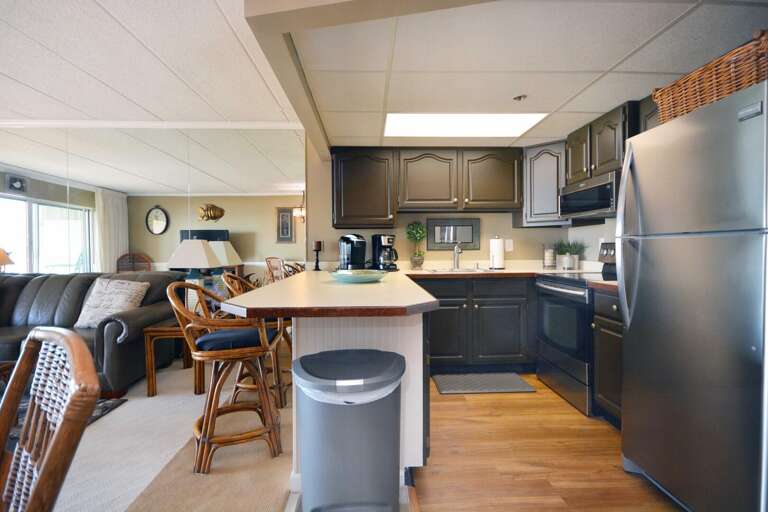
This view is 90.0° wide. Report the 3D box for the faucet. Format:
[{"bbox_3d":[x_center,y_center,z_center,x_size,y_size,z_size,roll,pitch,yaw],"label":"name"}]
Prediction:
[{"bbox_3d":[0.711,0.003,3.711,0.075,0.275,0.200,0,1,-2],"label":"faucet"}]

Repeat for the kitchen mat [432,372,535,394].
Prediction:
[{"bbox_3d":[0.834,1.077,3.290,0.760,0.014,0.455,0,1,-2],"label":"kitchen mat"}]

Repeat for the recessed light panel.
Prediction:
[{"bbox_3d":[0.610,-1.055,3.114,1.190,0.030,0.585,0,1,-2],"label":"recessed light panel"}]

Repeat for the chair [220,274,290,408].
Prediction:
[{"bbox_3d":[-0.898,0.603,2.892,0.580,0.970,0.550,0,1,-7],"label":"chair"}]

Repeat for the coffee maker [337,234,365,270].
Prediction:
[{"bbox_3d":[-0.312,-0.024,3.762,0.255,0.345,0.300,0,1,-14],"label":"coffee maker"}]

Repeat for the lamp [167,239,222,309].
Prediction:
[{"bbox_3d":[-1.785,0.199,3.656,0.400,0.700,0.380,0,1,-2],"label":"lamp"}]

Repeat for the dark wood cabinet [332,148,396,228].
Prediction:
[{"bbox_3d":[-0.191,-0.658,3.815,0.620,0.765,0.325,0,1,-2],"label":"dark wood cabinet"}]

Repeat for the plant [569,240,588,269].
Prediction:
[{"bbox_3d":[1.786,0.001,3.603,0.170,0.280,0.170,0,1,-2],"label":"plant"}]

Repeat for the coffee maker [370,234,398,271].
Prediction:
[{"bbox_3d":[-0.007,-0.029,3.663,0.215,0.345,0.180,0,1,28],"label":"coffee maker"}]

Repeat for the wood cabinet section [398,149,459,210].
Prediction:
[{"bbox_3d":[0.424,-0.728,3.814,0.582,0.602,0.310,0,1,-2],"label":"wood cabinet section"}]

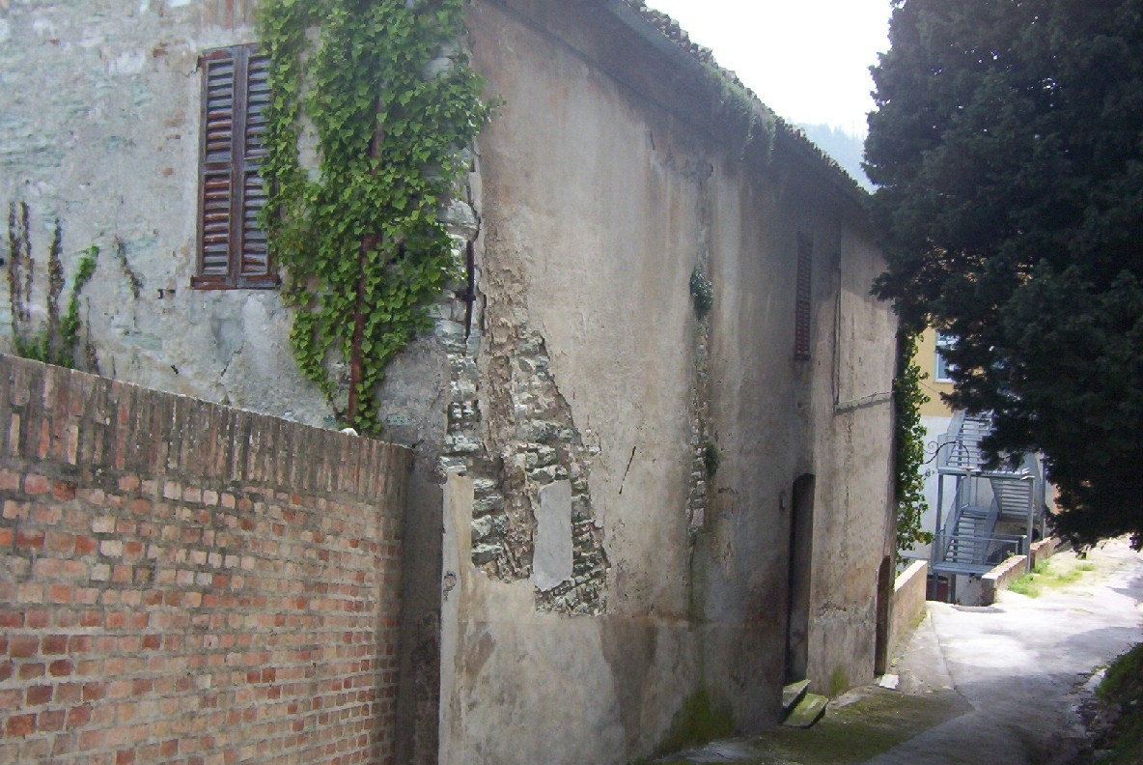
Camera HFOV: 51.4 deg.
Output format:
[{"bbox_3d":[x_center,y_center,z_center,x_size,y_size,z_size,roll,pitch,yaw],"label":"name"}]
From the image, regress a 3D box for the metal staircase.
[{"bbox_3d":[13.635,3.387,38.712,3.000,5.766,4.600,3,3,25],"label":"metal staircase"}]

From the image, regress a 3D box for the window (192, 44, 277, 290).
[{"bbox_3d":[-1.812,-1.162,6.432,0.570,1.302,0.100,3,3,26],"label":"window"}]

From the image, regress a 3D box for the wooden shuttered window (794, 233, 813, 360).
[{"bbox_3d":[2.641,-0.971,13.487,0.100,1.443,0.857,3,3,22],"label":"wooden shuttered window"}]

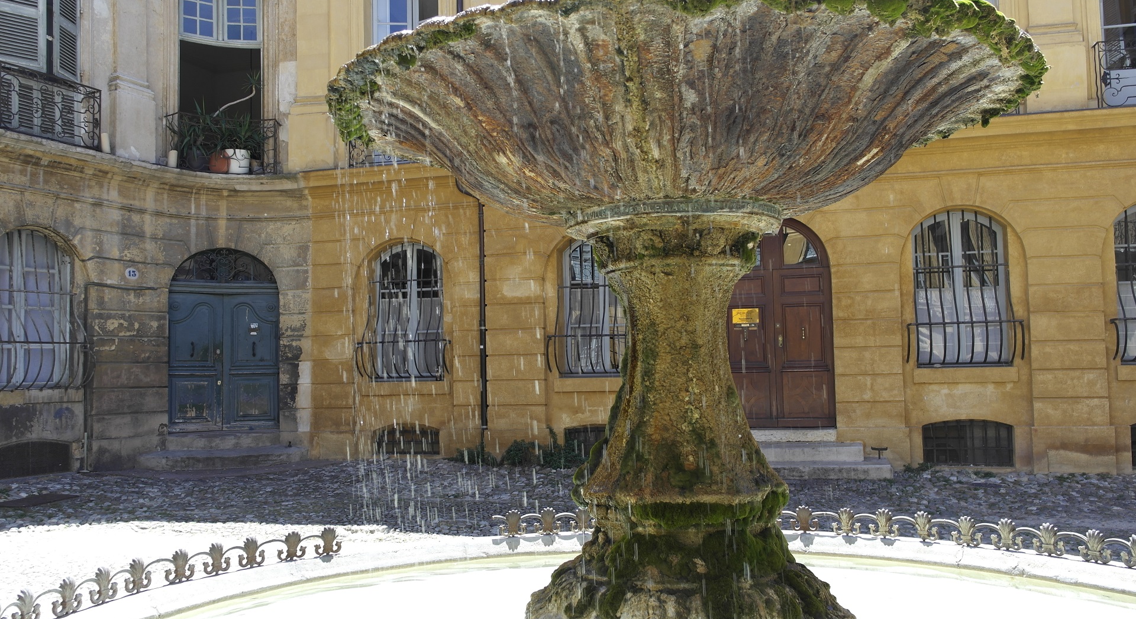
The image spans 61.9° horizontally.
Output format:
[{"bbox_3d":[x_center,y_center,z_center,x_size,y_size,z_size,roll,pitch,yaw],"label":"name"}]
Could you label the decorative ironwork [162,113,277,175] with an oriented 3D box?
[{"bbox_3d":[-5.462,-2.636,15.011,1.740,0.910,0.480,0,-3,-21],"label":"decorative ironwork"}]

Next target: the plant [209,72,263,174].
[{"bbox_3d":[-5.264,-2.968,15.024,0.800,1.560,0.600,0,-3,-21],"label":"plant"}]

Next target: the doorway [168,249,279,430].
[{"bbox_3d":[-5.427,0.466,14.975,1.643,2.871,0.220,0,-3,-21],"label":"doorway"}]

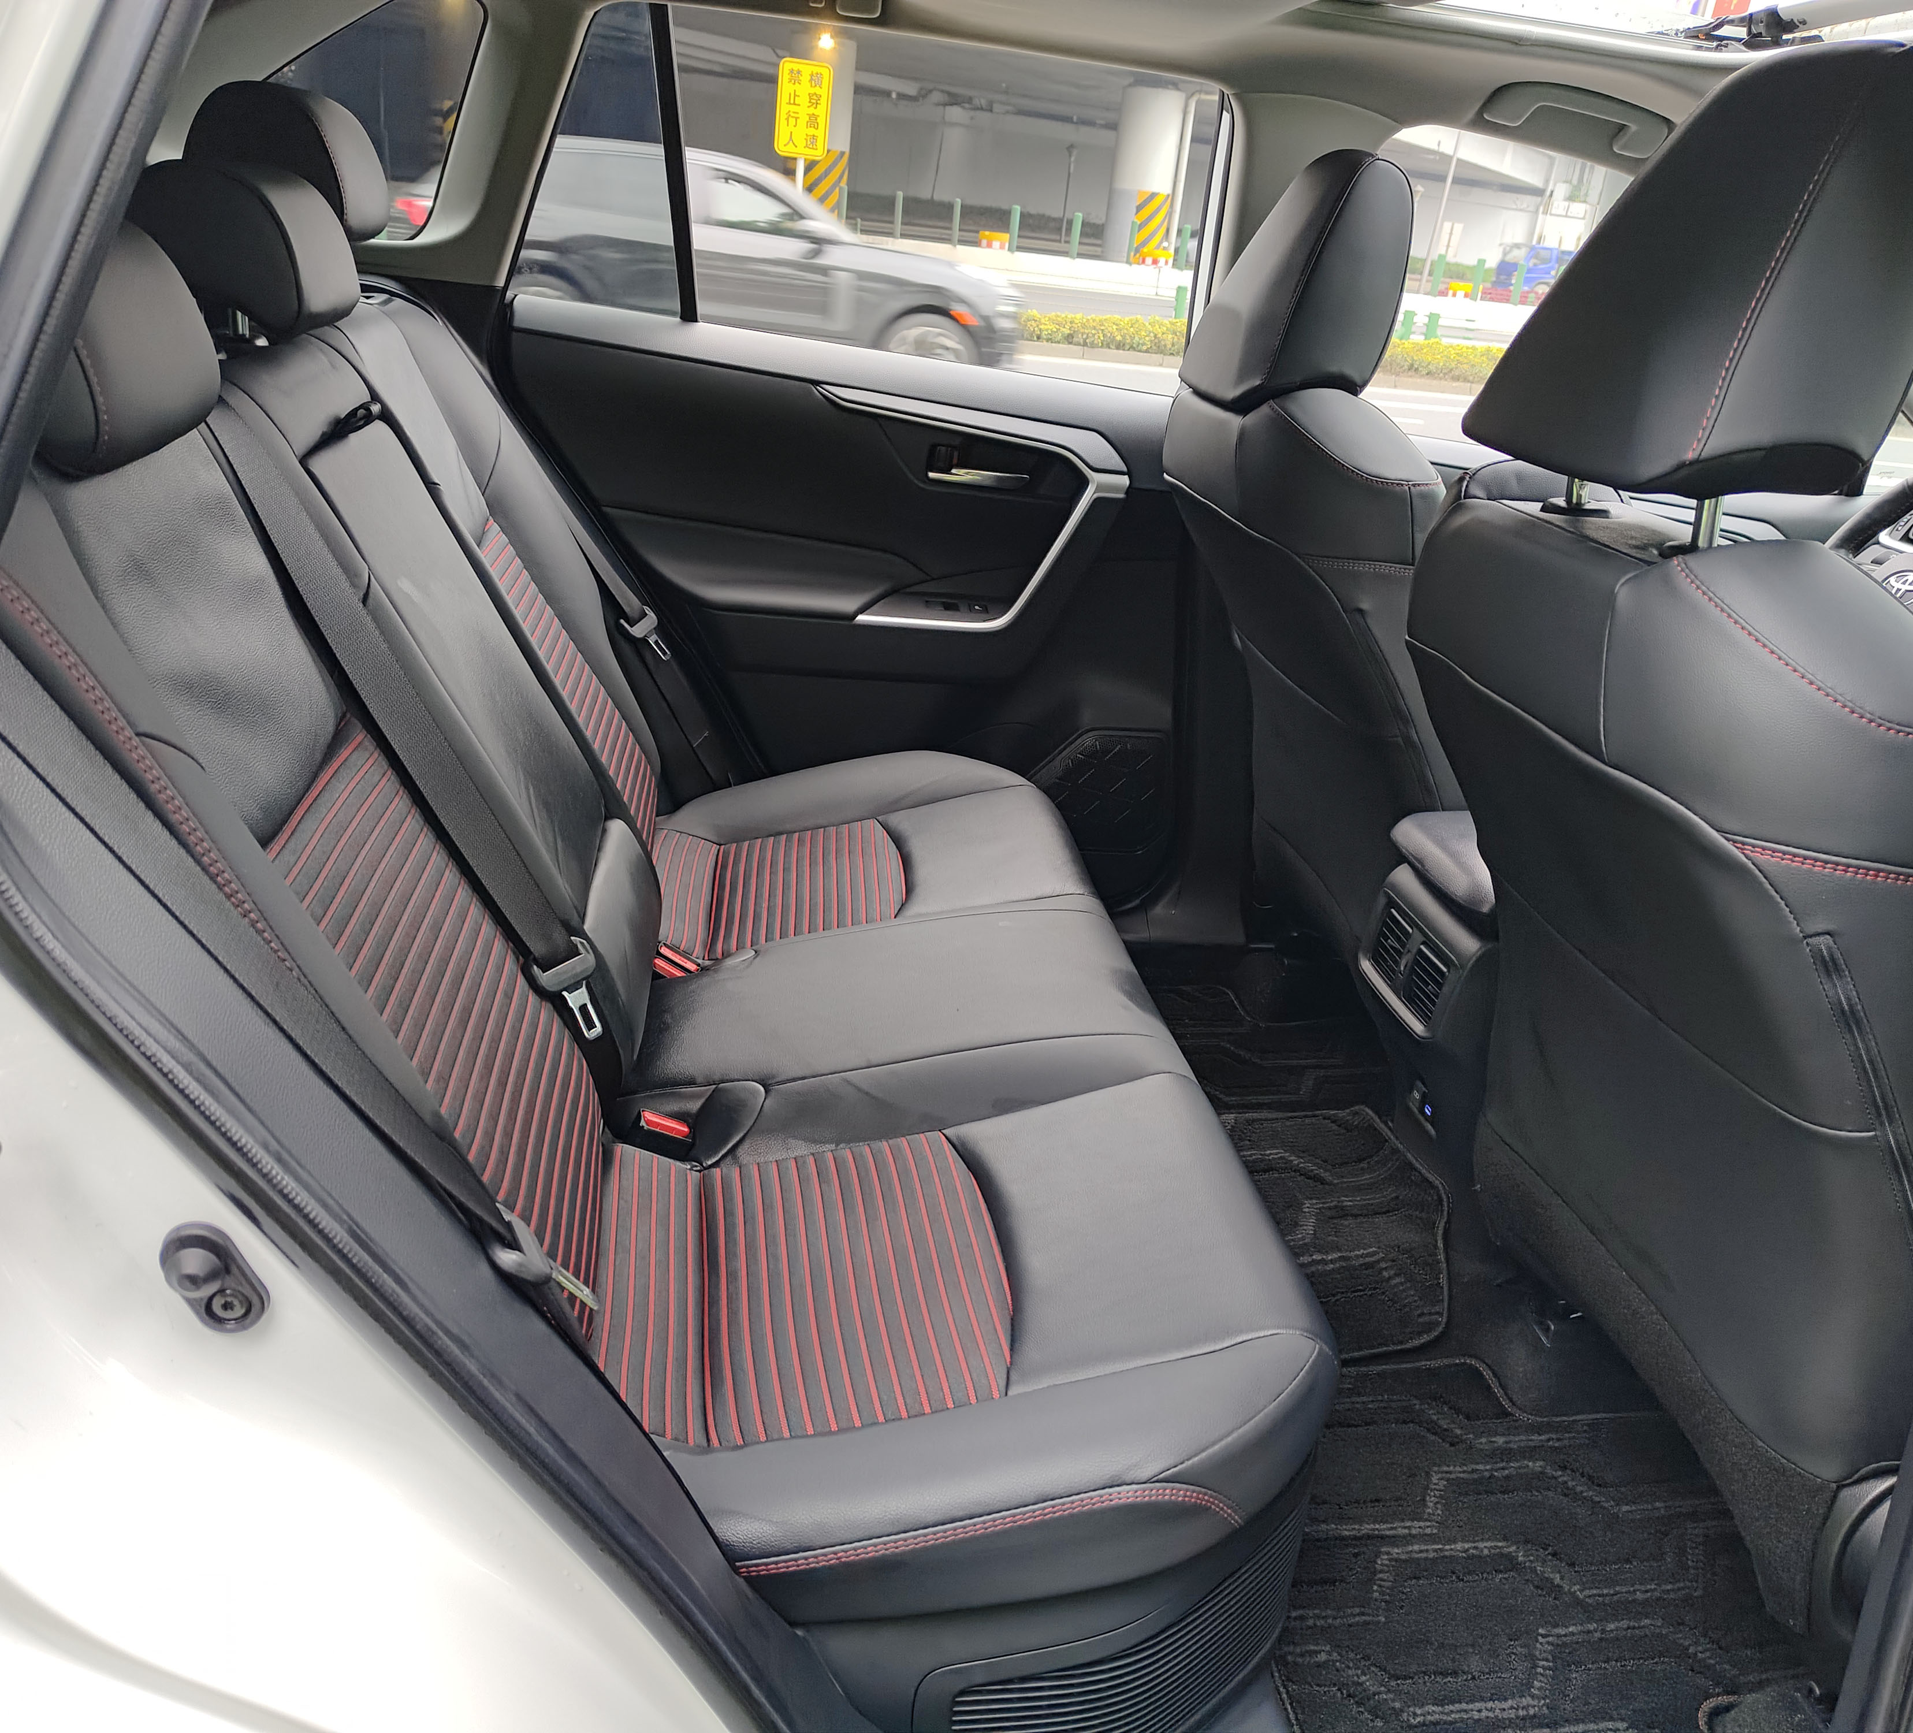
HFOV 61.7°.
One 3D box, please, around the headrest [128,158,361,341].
[{"bbox_3d":[-0.524,-0.448,1.145,0.120,0.115,0.250,-9,24,-4],"label":"headrest"}]

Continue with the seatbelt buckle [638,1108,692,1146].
[{"bbox_3d":[-0.230,0.208,1.275,0.045,0.032,0.025,20,26,29],"label":"seatbelt buckle"}]

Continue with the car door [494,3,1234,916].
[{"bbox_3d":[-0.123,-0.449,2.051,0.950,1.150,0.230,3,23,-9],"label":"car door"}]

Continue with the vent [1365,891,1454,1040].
[{"bbox_3d":[0.434,0.090,1.503,0.035,0.083,0.160,16,20,-14],"label":"vent"}]

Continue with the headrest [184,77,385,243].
[{"bbox_3d":[-0.602,-0.634,1.432,0.130,0.125,0.270,-9,24,-4],"label":"headrest"}]

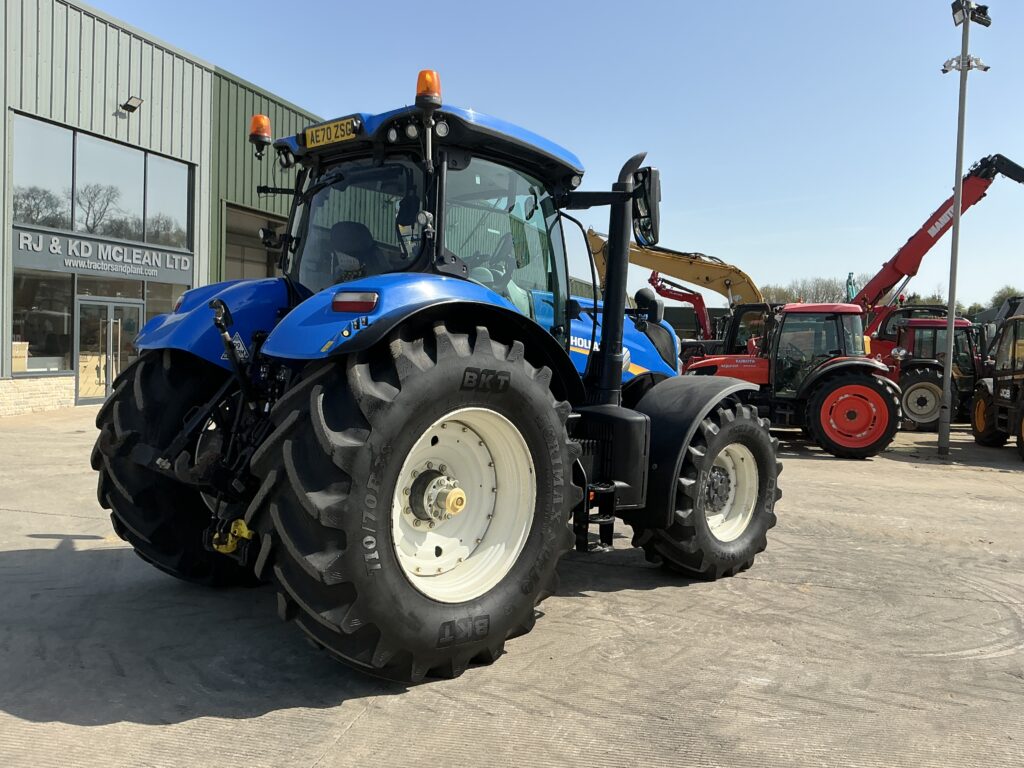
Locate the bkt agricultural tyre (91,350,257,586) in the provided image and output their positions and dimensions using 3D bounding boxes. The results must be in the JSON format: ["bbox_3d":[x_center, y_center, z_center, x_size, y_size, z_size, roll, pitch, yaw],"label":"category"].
[{"bbox_3d":[-1.905,0.485,5.969,0.700,1.890,1.920,4,3,44],"label":"bkt agricultural tyre"}]

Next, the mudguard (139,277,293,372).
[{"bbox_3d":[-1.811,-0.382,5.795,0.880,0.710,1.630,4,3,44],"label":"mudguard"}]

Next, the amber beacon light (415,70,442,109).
[{"bbox_3d":[-0.457,-1.607,4.534,0.147,0.225,0.147,2,2,0],"label":"amber beacon light"}]

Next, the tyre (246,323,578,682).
[{"bbox_3d":[-0.451,0.585,4.579,0.710,1.885,1.930,4,3,44],"label":"tyre"}]

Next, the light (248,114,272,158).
[{"bbox_3d":[-1.741,-1.713,5.733,0.150,0.290,0.150,4,3,44],"label":"light"}]

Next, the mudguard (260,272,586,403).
[{"bbox_3d":[-0.438,-0.253,4.597,0.800,0.720,1.800,4,3,44],"label":"mudguard"}]

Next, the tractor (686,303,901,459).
[{"bbox_3d":[5.366,-0.135,15.850,4.100,2.720,2.000,3,3,26],"label":"tractor"}]

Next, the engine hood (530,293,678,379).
[{"bbox_3d":[0.573,-0.352,6.937,0.880,0.680,2.020,4,3,44],"label":"engine hood"}]

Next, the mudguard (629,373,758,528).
[{"bbox_3d":[1.356,0.464,6.426,0.550,1.040,1.230,4,3,44],"label":"mudguard"}]

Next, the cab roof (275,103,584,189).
[{"bbox_3d":[-0.583,-1.576,5.733,1.600,0.370,1.660,4,3,44],"label":"cab roof"}]

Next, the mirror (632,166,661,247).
[{"bbox_3d":[0.888,-1.175,5.483,0.100,0.510,0.230,1,3,-22],"label":"mirror"}]

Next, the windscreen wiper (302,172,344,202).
[{"bbox_3d":[-1.241,-1.281,5.416,0.540,0.160,0.100,4,3,44],"label":"windscreen wiper"}]

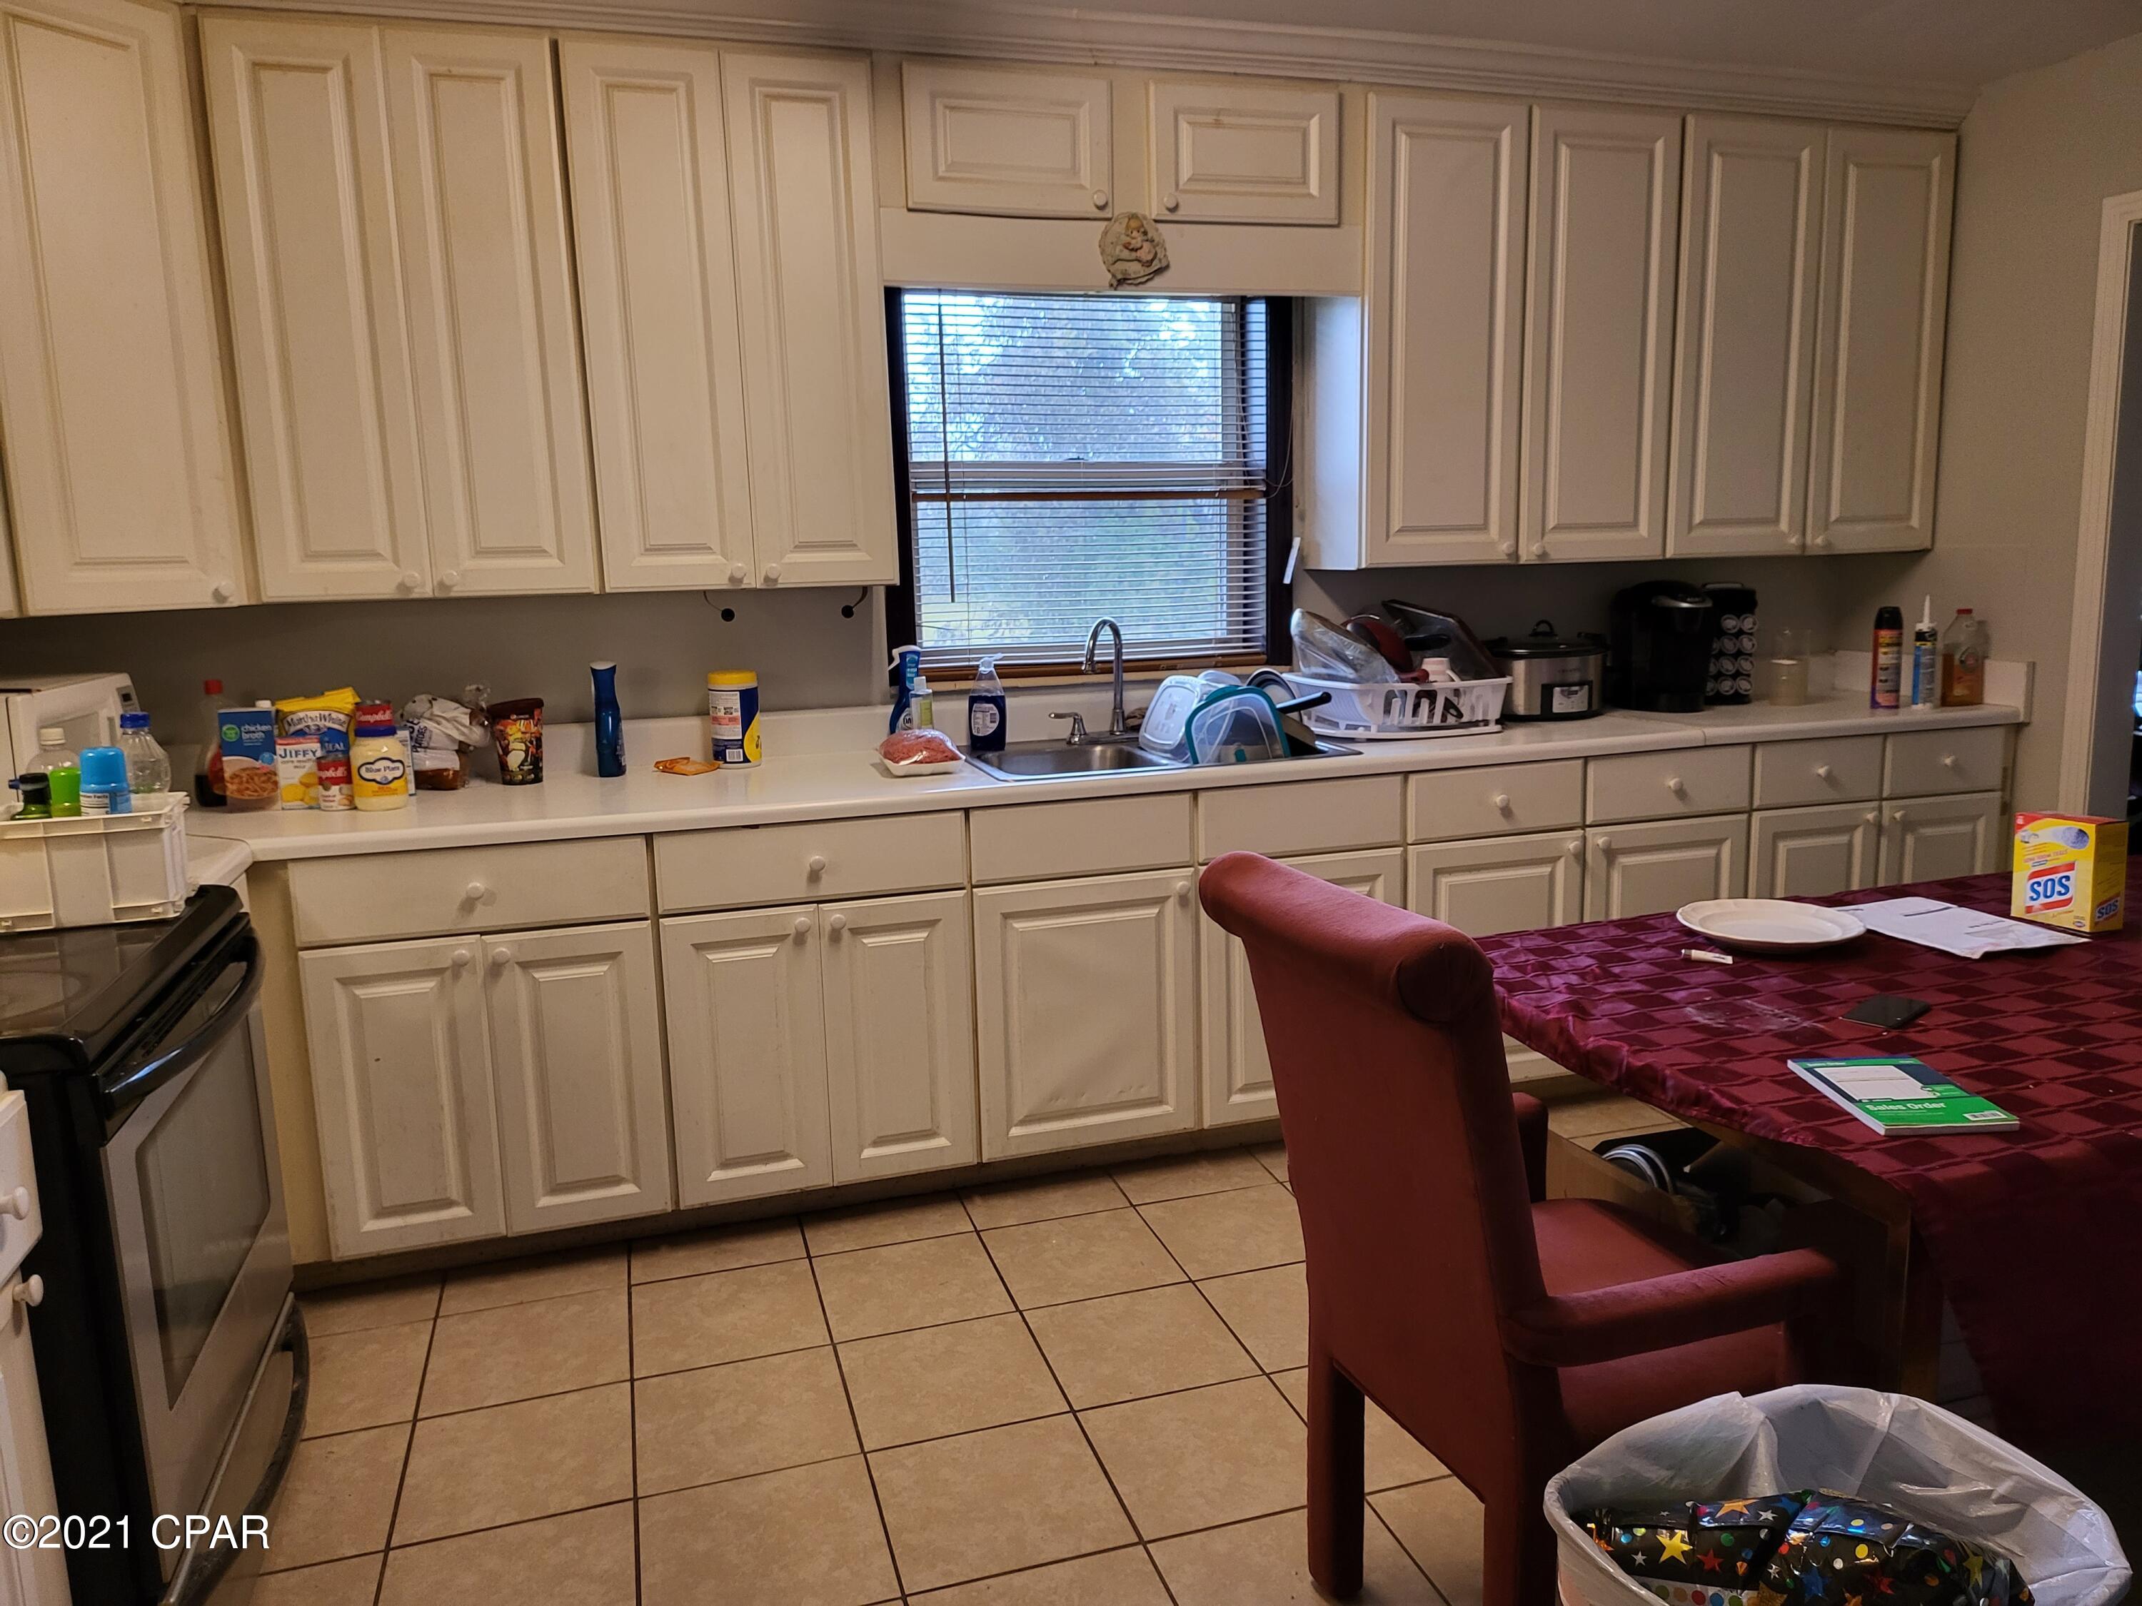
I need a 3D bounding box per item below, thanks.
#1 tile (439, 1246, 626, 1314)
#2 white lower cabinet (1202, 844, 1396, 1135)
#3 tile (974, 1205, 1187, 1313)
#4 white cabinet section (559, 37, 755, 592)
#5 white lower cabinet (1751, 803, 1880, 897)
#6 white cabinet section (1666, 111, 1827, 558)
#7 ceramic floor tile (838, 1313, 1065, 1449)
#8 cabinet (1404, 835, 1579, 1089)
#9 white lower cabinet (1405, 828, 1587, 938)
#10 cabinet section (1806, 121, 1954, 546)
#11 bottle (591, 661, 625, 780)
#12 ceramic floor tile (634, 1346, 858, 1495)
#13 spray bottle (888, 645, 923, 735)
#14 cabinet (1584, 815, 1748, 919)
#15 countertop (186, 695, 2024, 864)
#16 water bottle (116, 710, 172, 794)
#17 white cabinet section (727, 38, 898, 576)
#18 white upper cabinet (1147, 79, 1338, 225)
[{"bbox_3d":[-1.018,0.919,2.846,0.330,0.010,0.191,-5,10,-17],"label":"tile"},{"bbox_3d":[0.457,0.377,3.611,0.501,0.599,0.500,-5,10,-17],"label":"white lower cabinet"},{"bbox_3d":[0.020,0.883,2.882,0.330,0.010,0.330,-5,10,-18],"label":"tile"},{"bbox_3d":[-0.864,-0.977,3.114,0.297,1.055,0.290,-5,10,-17],"label":"white cabinet section"},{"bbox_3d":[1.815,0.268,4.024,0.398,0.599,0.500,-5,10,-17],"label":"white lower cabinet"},{"bbox_3d":[1.658,-1.179,3.875,0.428,1.055,0.290,-5,10,-17],"label":"white cabinet section"},{"bbox_3d":[-0.203,0.988,2.550,0.339,0.012,0.339,-5,10,-17],"label":"ceramic floor tile"},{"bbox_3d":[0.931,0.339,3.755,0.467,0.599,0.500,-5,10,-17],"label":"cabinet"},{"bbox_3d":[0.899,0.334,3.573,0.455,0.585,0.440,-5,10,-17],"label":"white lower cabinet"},{"bbox_3d":[2.062,-1.212,3.997,0.414,1.055,0.290,-5,10,-17],"label":"cabinet section"},{"bbox_3d":[-0.977,-0.177,3.138,0.064,0.240,0.060,-5,10,-17],"label":"bottle"},{"bbox_3d":[-0.523,0.985,2.376,0.330,0.010,0.330,-5,10,-17],"label":"ceramic floor tile"},{"bbox_3d":[-0.387,-0.238,3.509,0.105,0.264,0.062,-5,10,-17],"label":"spray bottle"},{"bbox_3d":[1.316,0.290,3.809,0.451,0.585,0.616,-5,10,-17],"label":"cabinet"},{"bbox_3d":[0.245,-0.110,3.373,4.265,0.038,0.645,-5,10,-17],"label":"countertop"},{"bbox_3d":[-1.377,-0.011,2.213,0.083,0.246,0.083,-5,10,-17],"label":"water bottle"},{"bbox_3d":[-0.574,-1.000,3.201,0.299,1.055,0.290,-5,10,-17],"label":"white cabinet section"},{"bbox_3d":[0.354,-1.486,3.492,0.462,0.295,0.300,-5,10,-17],"label":"white upper cabinet"}]

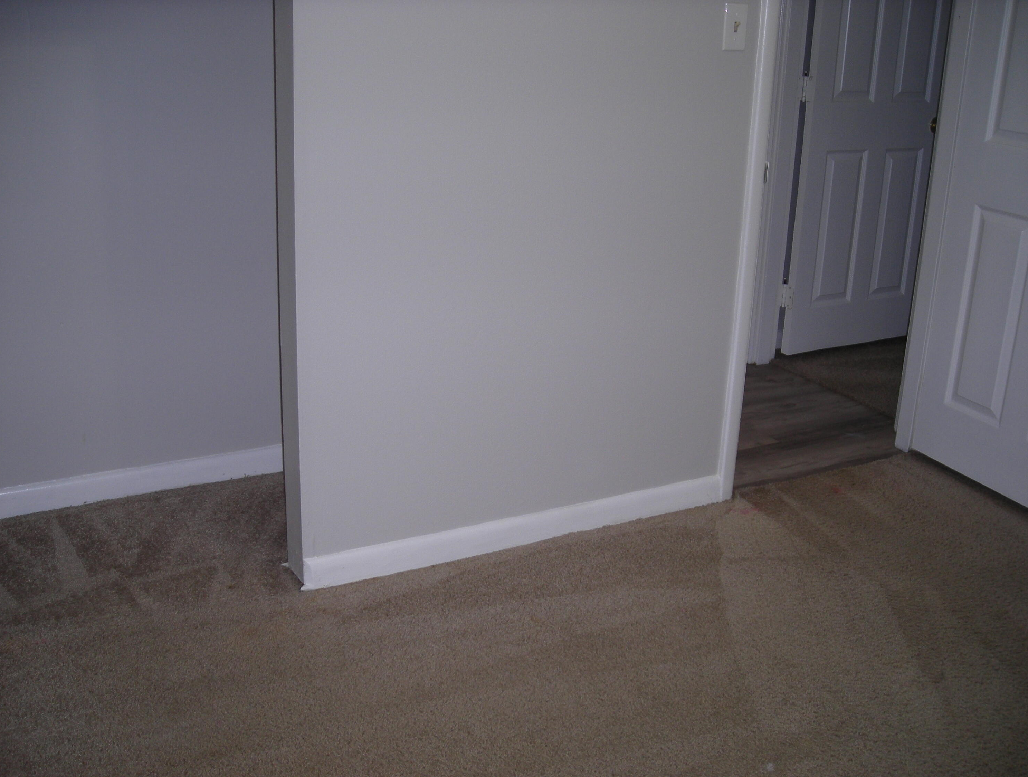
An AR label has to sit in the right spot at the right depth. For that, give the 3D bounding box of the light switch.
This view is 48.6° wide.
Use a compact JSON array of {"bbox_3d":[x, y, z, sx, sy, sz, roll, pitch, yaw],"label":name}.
[{"bbox_3d":[0.541,-0.882,2.778,0.070,0.115,0.018,-8,20,-29],"label":"light switch"}]

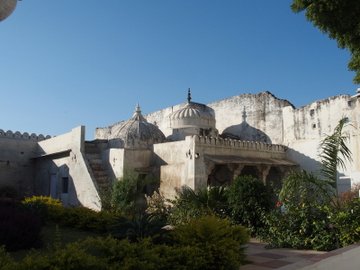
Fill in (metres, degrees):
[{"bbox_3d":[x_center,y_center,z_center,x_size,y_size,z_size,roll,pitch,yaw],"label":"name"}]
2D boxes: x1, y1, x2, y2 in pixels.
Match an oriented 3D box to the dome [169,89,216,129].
[{"bbox_3d":[0.807,-1.711,23.500,3.000,2.600,3.000,0,-8,0],"label":"dome"}]

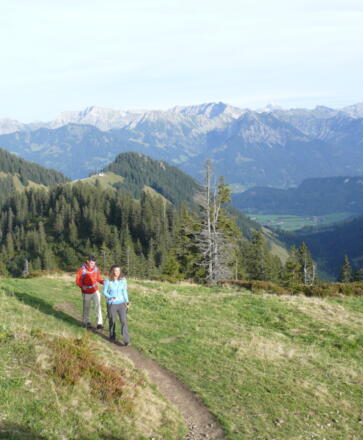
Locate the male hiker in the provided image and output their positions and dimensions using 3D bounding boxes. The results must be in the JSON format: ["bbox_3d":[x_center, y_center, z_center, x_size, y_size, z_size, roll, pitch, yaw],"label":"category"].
[{"bbox_3d":[-2.207,1.745,15.100,0.660,1.780,0.550,-2,6,-15],"label":"male hiker"}]

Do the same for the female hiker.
[{"bbox_3d":[-1.343,1.764,13.000,0.600,1.680,0.520,-1,6,-10],"label":"female hiker"}]

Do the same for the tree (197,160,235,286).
[{"bbox_3d":[2.511,0.226,45.000,2.900,8.950,2.700,0,6,0],"label":"tree"}]

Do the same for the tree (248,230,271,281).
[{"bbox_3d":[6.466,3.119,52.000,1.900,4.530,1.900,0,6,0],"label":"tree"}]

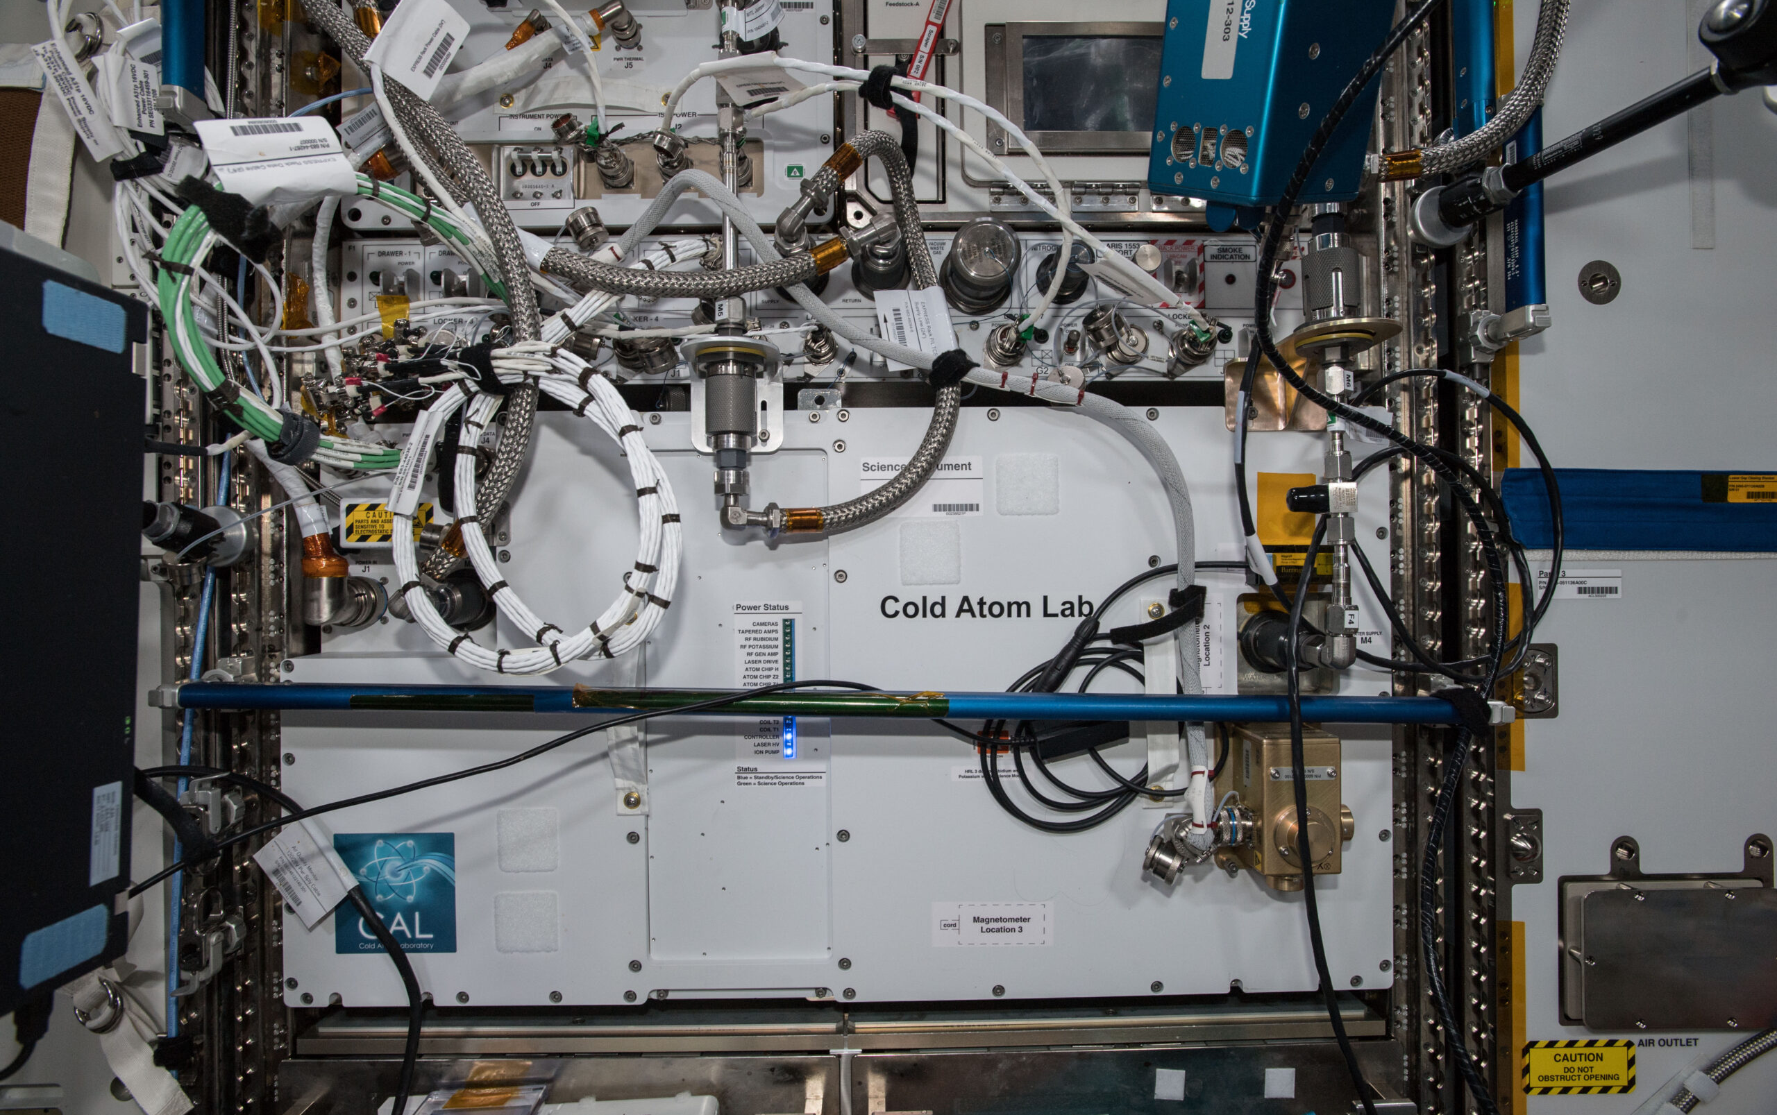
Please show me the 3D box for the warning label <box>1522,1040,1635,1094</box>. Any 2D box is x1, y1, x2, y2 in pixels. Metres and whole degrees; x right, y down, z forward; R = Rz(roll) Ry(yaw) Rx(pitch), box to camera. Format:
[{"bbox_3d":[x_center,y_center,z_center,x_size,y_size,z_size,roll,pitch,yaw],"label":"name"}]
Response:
[{"bbox_3d":[0.612,0.452,0.876,0.100,0.048,0.002,-1,0,0],"label":"warning label"}]

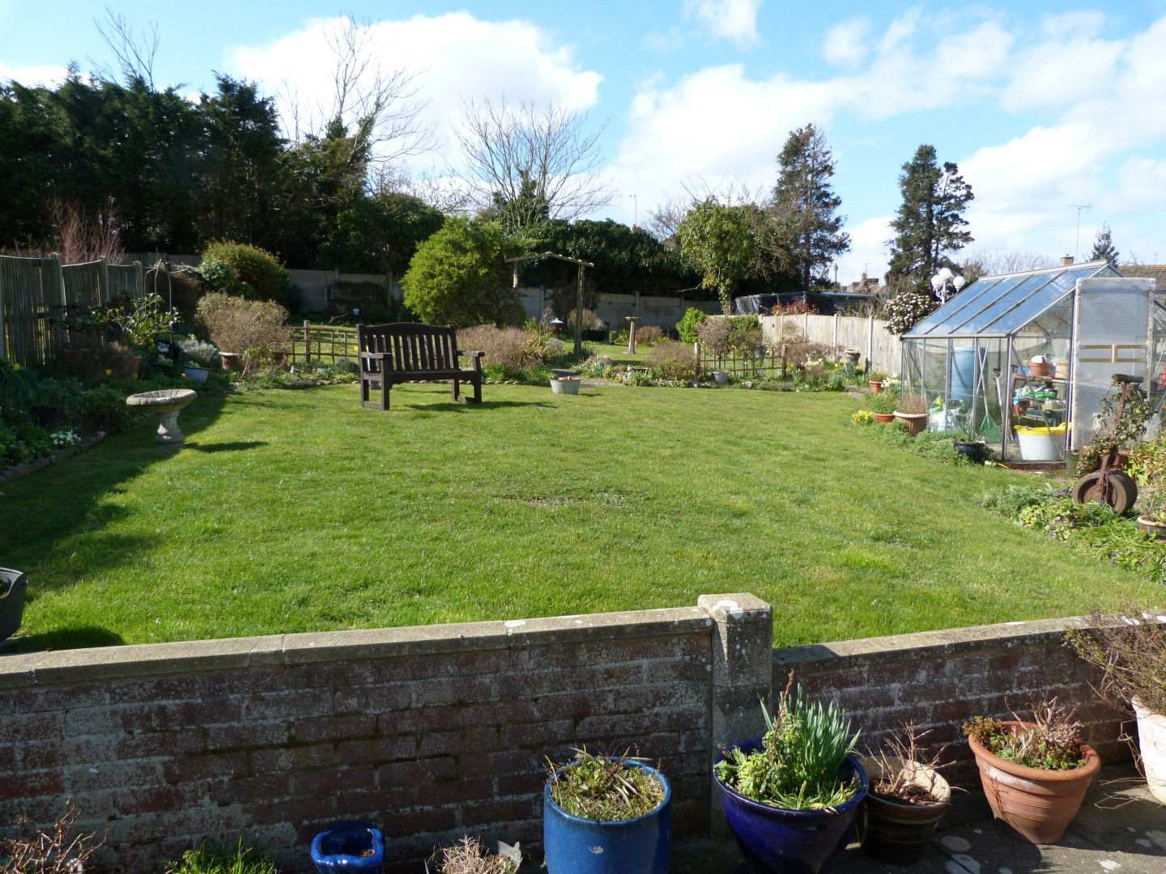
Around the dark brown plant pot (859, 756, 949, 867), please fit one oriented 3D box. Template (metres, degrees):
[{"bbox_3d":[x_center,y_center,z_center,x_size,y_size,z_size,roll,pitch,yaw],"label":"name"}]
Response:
[{"bbox_3d":[0.942,1.133,2.524,0.282,0.217,0.282,-1,7,0],"label":"dark brown plant pot"}]

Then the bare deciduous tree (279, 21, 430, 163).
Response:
[{"bbox_3d":[-8.800,-10.478,33.000,6.000,12.200,5.500,-1,6,0],"label":"bare deciduous tree"}]

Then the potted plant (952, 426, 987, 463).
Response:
[{"bbox_3d":[3.880,0.078,8.450,0.310,0.360,0.310,-1,6,0],"label":"potted plant"}]

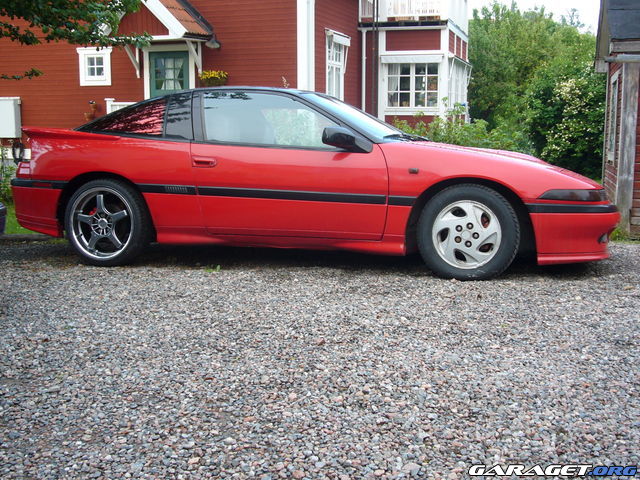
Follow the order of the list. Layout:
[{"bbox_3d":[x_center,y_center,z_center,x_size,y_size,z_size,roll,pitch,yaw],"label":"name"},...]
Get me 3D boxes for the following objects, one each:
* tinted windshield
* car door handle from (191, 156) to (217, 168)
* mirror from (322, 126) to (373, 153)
[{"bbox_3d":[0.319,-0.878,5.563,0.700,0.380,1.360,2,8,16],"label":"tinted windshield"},{"bbox_3d":[-0.753,-0.507,5.088,0.170,0.078,0.045,2,8,16],"label":"car door handle"},{"bbox_3d":[0.167,-0.612,4.750,0.260,0.155,0.220,2,8,16],"label":"mirror"}]

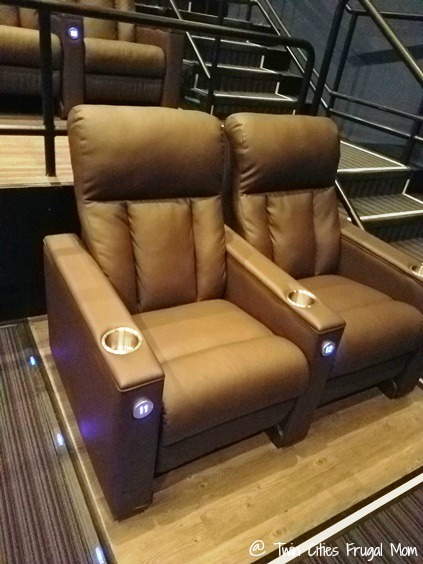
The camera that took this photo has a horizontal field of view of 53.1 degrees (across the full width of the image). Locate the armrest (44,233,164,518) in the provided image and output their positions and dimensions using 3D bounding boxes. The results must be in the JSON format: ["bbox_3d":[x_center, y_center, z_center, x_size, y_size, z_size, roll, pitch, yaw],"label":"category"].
[{"bbox_3d":[-0.446,0.291,1.587,0.127,0.577,0.904,-10,35,-30],"label":"armrest"}]

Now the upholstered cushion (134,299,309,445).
[{"bbox_3d":[-0.041,0.243,1.581,0.574,0.189,0.581,-10,35,-30],"label":"upholstered cushion"}]

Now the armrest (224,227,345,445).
[{"bbox_3d":[0.153,0.185,1.933,0.127,0.577,0.904,-10,35,-30],"label":"armrest"}]

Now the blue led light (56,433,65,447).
[{"bbox_3d":[-0.582,0.607,1.634,0.025,0.015,0.056,-10,35,-30],"label":"blue led light"}]

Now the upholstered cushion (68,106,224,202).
[{"bbox_3d":[-0.237,-0.503,1.686,0.595,0.322,0.182,-10,15,-30],"label":"upholstered cushion"}]

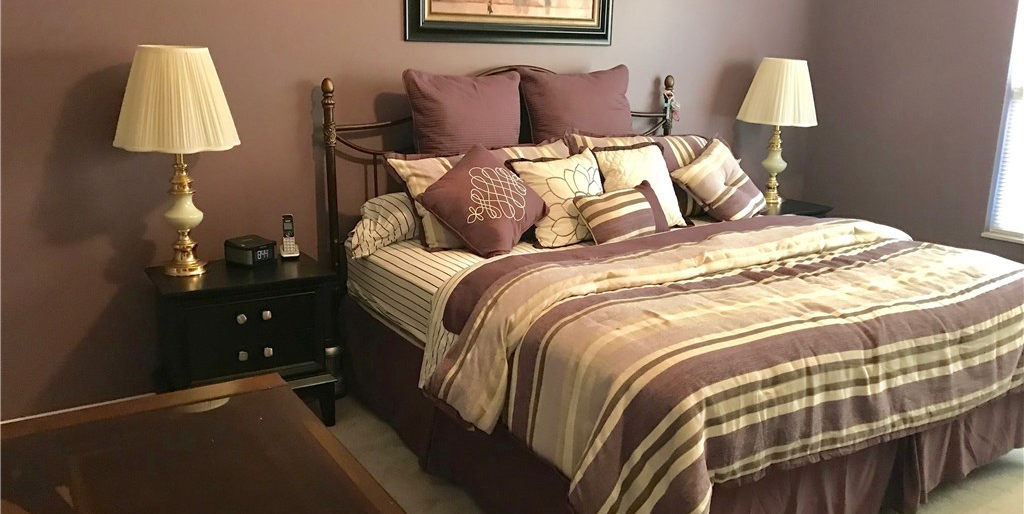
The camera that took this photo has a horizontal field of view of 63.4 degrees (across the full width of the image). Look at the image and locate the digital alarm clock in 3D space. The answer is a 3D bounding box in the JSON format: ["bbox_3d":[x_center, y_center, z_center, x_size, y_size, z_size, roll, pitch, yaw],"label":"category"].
[{"bbox_3d":[-1.145,-0.024,3.645,0.155,0.092,0.140,9,16,32],"label":"digital alarm clock"}]

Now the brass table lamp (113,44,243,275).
[{"bbox_3d":[-1.357,-0.385,3.374,0.475,0.915,0.475,-7,16,-31],"label":"brass table lamp"}]

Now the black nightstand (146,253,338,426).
[{"bbox_3d":[-1.153,0.388,3.560,0.685,0.671,0.485,-7,16,-31],"label":"black nightstand"}]

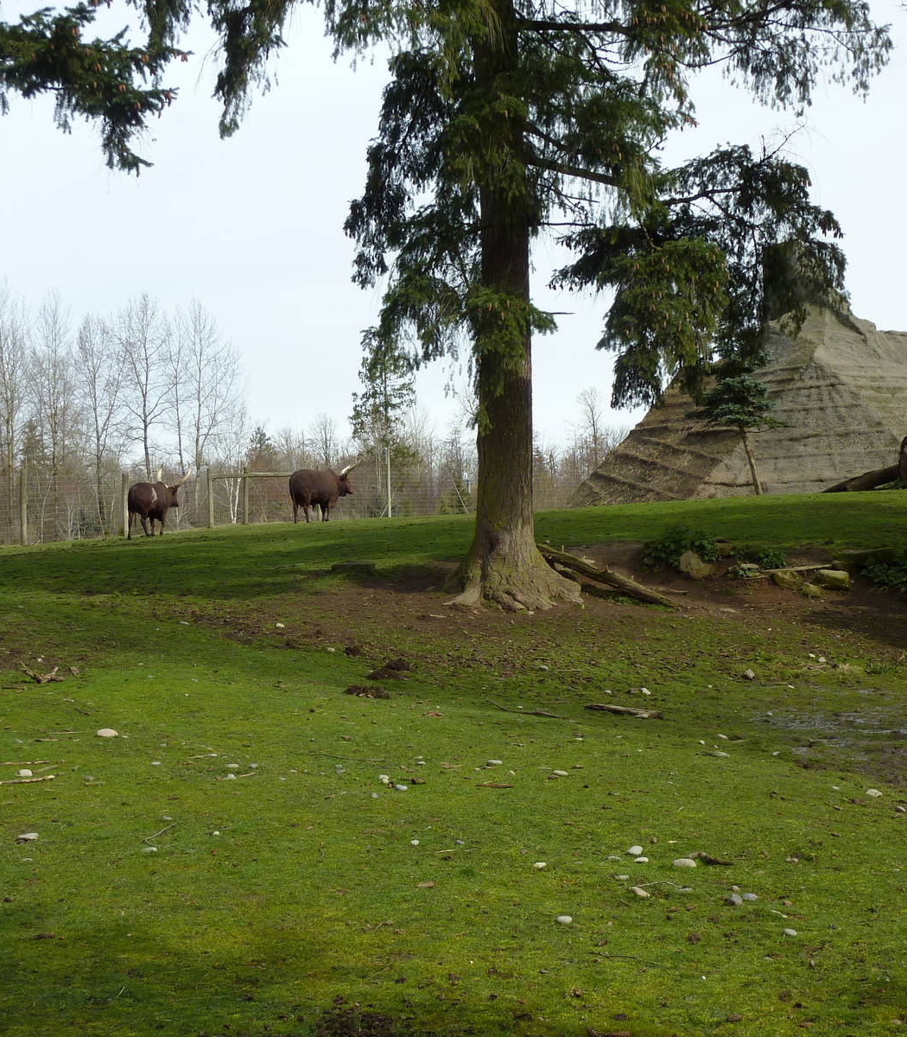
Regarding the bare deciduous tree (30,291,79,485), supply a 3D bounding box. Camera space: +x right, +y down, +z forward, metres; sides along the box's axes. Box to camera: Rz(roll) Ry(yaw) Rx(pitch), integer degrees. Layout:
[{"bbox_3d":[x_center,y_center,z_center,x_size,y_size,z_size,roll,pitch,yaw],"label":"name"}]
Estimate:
[{"bbox_3d":[-15.966,-4.738,72.000,2.200,8.800,2.200,0,2,-13],"label":"bare deciduous tree"}]

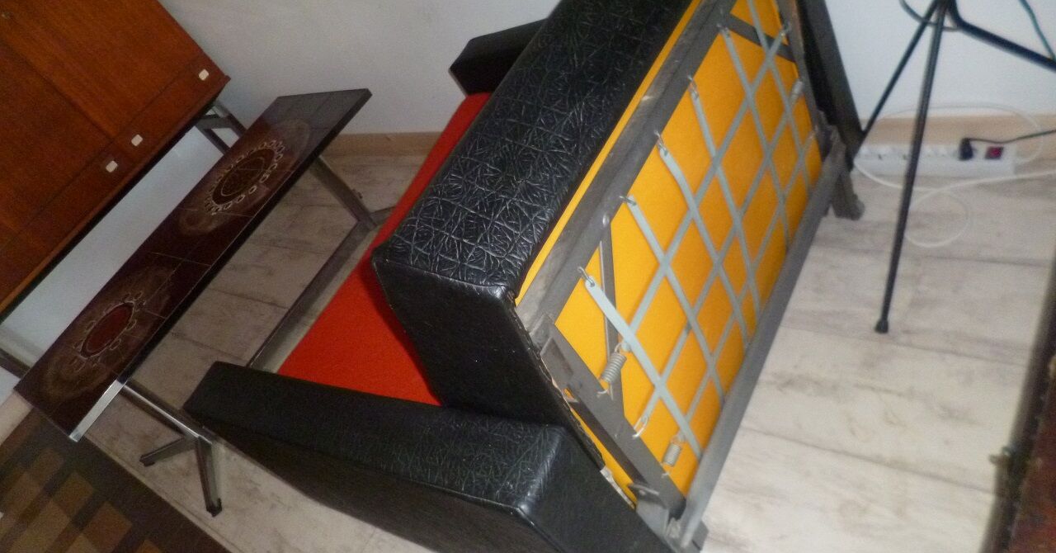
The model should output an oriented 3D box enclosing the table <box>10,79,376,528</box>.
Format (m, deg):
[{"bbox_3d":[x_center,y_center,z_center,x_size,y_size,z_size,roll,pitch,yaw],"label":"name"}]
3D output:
[{"bbox_3d":[-0.750,0.017,1.983,0.461,0.407,1.057,9,58,43],"label":"table"}]

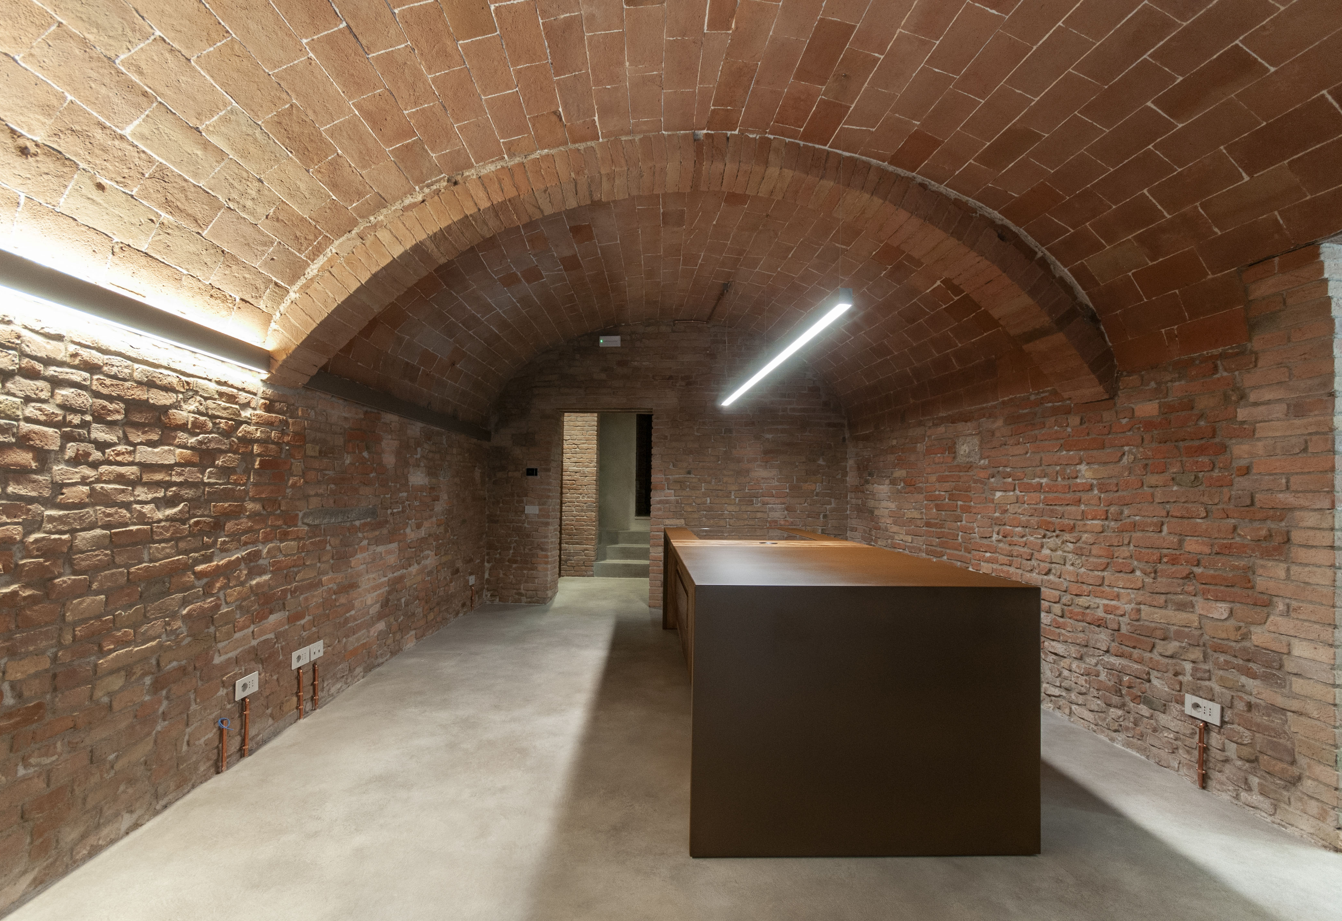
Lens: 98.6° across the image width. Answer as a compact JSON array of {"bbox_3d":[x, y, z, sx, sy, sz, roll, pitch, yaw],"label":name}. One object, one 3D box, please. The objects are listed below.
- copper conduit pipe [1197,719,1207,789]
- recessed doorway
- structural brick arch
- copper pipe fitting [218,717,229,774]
[{"bbox_3d":[2.251,1.257,2.457,0.024,0.272,0.026,1,-3,-8],"label":"copper conduit pipe"},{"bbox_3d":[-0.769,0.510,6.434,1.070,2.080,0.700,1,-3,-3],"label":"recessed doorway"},{"bbox_3d":[0.168,-0.966,2.958,4.120,1.285,0.300,1,-3,-3],"label":"structural brick arch"},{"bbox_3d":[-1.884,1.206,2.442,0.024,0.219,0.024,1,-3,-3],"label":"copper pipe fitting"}]

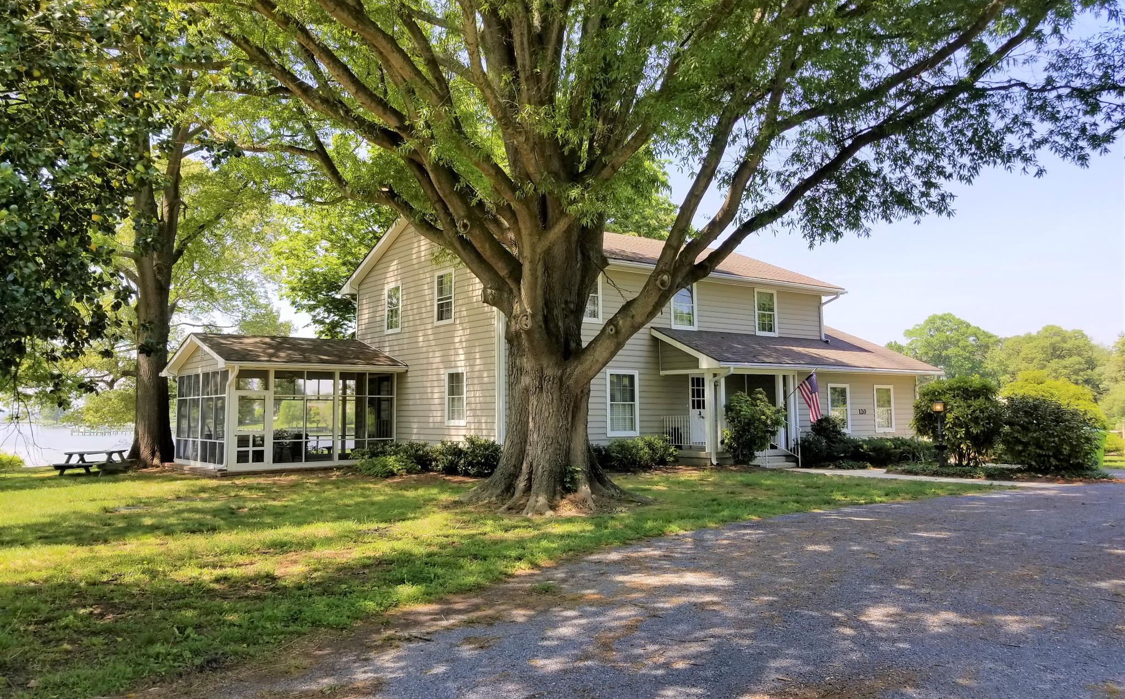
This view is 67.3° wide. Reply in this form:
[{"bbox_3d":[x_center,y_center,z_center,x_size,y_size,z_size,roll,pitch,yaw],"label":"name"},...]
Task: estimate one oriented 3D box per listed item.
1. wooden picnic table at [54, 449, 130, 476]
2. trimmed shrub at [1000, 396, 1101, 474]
[{"bbox_3d":[-13.127,3.162,23.700,1.550,0.750,1.830,-1,-4,13],"label":"wooden picnic table"},{"bbox_3d":[12.538,2.137,21.700,2.350,1.900,2.300,3,-5,-38],"label":"trimmed shrub"}]

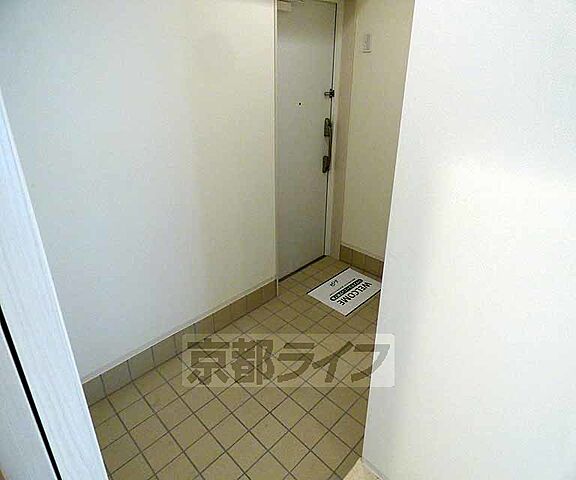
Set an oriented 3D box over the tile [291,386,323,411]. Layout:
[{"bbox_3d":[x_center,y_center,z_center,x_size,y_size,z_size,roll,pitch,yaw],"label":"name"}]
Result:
[{"bbox_3d":[0.114,0.916,2.021,0.146,0.012,0.146,24,36,39],"label":"tile"}]

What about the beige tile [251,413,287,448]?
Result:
[{"bbox_3d":[-0.100,1.012,1.832,0.145,0.010,0.145,24,36,39],"label":"beige tile"}]

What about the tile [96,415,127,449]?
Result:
[{"bbox_3d":[-0.947,1.017,1.839,0.147,0.010,0.147,-25,36,-39],"label":"tile"}]

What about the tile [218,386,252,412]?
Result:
[{"bbox_3d":[-0.310,0.918,2.021,0.146,0.012,0.146,24,36,39],"label":"tile"}]

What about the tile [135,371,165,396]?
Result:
[{"bbox_3d":[-0.840,0.870,2.121,0.147,0.010,0.147,-25,36,-39],"label":"tile"}]

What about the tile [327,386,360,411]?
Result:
[{"bbox_3d":[0.327,0.915,2.021,0.146,0.012,0.146,24,36,39],"label":"tile"}]

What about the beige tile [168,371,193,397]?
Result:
[{"bbox_3d":[-0.628,0.871,2.115,0.146,0.012,0.146,24,36,39],"label":"beige tile"}]

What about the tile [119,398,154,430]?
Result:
[{"bbox_3d":[-0.843,0.970,1.931,0.146,0.010,0.146,24,36,39],"label":"tile"}]

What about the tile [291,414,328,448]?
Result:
[{"bbox_3d":[0.112,1.011,1.832,0.145,0.010,0.145,24,36,39],"label":"tile"}]

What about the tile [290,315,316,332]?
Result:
[{"bbox_3d":[0.116,0.621,2.585,0.147,0.010,0.147,-25,36,-39],"label":"tile"}]

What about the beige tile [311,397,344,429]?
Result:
[{"bbox_3d":[0.217,0.966,1.936,0.146,0.010,0.146,24,36,39],"label":"beige tile"}]

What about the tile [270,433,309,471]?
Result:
[{"bbox_3d":[0.007,1.060,1.738,0.147,0.010,0.147,-25,36,-39],"label":"tile"}]

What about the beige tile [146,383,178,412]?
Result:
[{"bbox_3d":[-0.737,0.917,2.020,0.145,0.010,0.145,24,36,39],"label":"beige tile"}]

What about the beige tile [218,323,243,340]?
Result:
[{"bbox_3d":[-0.418,0.676,2.493,0.146,0.012,0.146,24,36,39],"label":"beige tile"}]

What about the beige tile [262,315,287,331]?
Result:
[{"bbox_3d":[-0.102,0.622,2.585,0.145,0.010,0.145,24,36,39],"label":"beige tile"}]

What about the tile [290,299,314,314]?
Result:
[{"bbox_3d":[0.105,0.527,2.783,0.146,0.010,0.146,24,36,39],"label":"tile"}]

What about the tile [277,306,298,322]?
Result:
[{"bbox_3d":[0.001,0.576,2.672,0.146,0.010,0.146,25,36,39],"label":"tile"}]

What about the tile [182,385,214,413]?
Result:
[{"bbox_3d":[-0.522,0.919,2.021,0.146,0.012,0.146,24,36,39],"label":"tile"}]

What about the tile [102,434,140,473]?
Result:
[{"bbox_3d":[-0.842,1.068,1.742,0.146,0.010,0.146,24,36,39],"label":"tile"}]

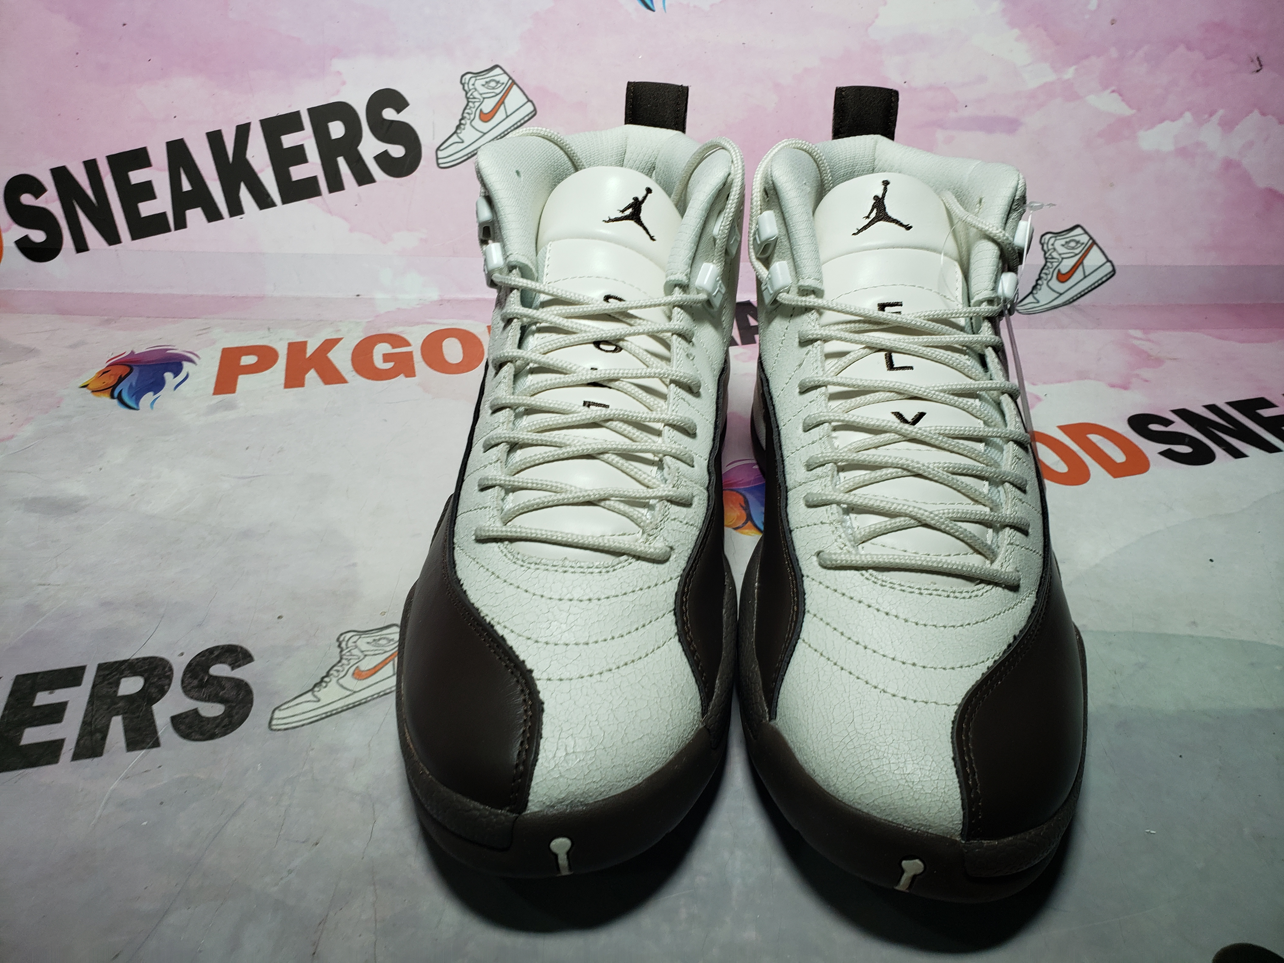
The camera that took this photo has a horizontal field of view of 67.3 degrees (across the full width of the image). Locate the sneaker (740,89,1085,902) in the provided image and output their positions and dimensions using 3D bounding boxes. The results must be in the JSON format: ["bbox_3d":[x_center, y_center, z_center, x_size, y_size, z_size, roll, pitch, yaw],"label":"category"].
[{"bbox_3d":[0.093,-0.021,0.351,0.115,0.165,0.302,2,36,1],"label":"sneaker"}]

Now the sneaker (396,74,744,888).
[{"bbox_3d":[-0.013,-0.024,0.354,0.115,0.165,0.302,5,36,6],"label":"sneaker"}]

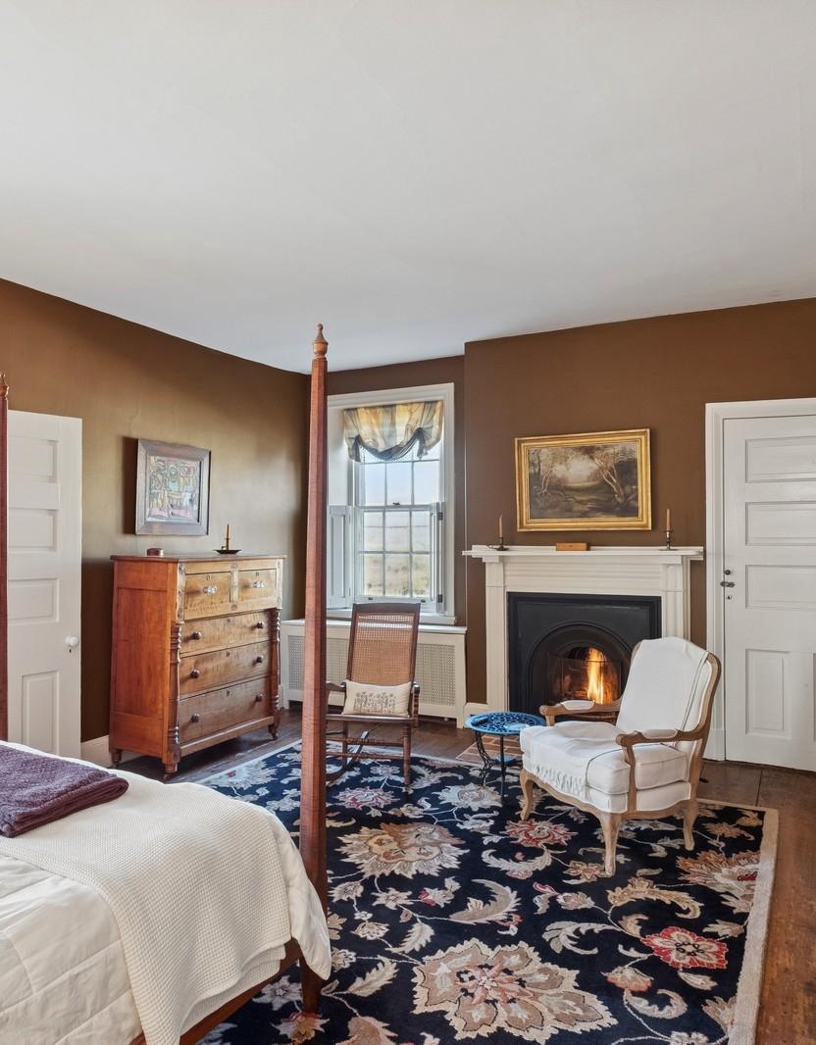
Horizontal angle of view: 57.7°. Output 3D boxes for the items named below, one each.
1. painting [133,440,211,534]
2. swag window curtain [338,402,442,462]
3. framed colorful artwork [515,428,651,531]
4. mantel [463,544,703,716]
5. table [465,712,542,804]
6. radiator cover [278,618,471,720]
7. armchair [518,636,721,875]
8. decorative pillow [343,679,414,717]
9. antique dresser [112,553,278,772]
[{"bbox_3d":[-1.522,-0.211,4.811,0.045,0.575,0.630,-1,-1,28],"label":"painting"},{"bbox_3d":[-0.137,-0.706,5.971,0.960,0.470,0.130,-1,-1,28],"label":"swag window curtain"},{"bbox_3d":[1.121,-0.257,4.817,0.880,0.640,0.050,-1,-1,28],"label":"framed colorful artwork"},{"bbox_3d":[1.077,0.790,4.745,1.510,1.270,0.210,-1,-1,28],"label":"mantel"},{"bbox_3d":[0.514,1.224,3.822,0.410,0.385,0.410,0,-1,0],"label":"table"},{"bbox_3d":[-0.214,1.090,5.651,1.560,0.710,0.410,-1,-1,28],"label":"radiator cover"},{"bbox_3d":[0.926,0.960,3.354,0.740,0.890,0.670,0,-1,-25],"label":"armchair"},{"bbox_3d":[-0.165,0.955,4.030,0.390,0.200,0.110,0,-19,4],"label":"decorative pillow"},{"bbox_3d":[-1.294,0.830,4.650,0.530,1.210,0.980,-1,-1,28],"label":"antique dresser"}]

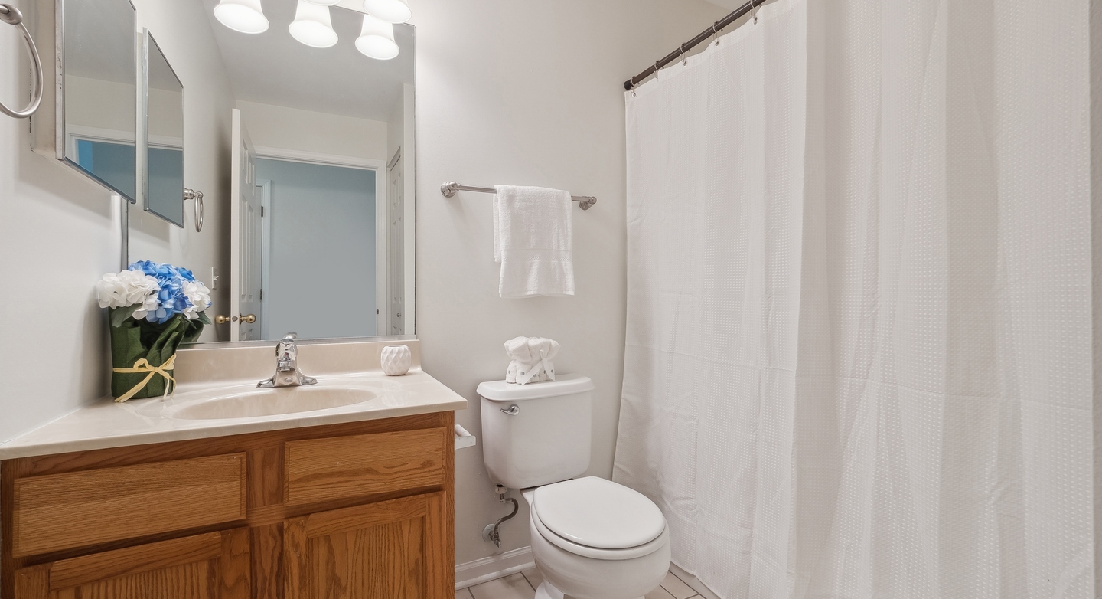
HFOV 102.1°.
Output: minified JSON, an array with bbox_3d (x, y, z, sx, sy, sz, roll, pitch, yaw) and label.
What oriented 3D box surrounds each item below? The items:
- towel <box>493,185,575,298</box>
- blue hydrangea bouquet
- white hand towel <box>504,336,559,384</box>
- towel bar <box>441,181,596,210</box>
[{"bbox_3d":[-0.061,-0.217,1.682,0.318,0.405,0.075,0,-1,-28],"label":"towel"},{"bbox_3d":[-0.998,0.076,1.139,0.193,0.328,0.195,0,-1,-28],"label":"blue hydrangea bouquet"},{"bbox_3d":[-0.074,0.216,1.627,0.170,0.160,0.100,0,-1,-28],"label":"white hand towel"},{"bbox_3d":[-0.092,-0.387,1.689,0.625,0.058,0.090,0,-1,-28],"label":"towel bar"}]

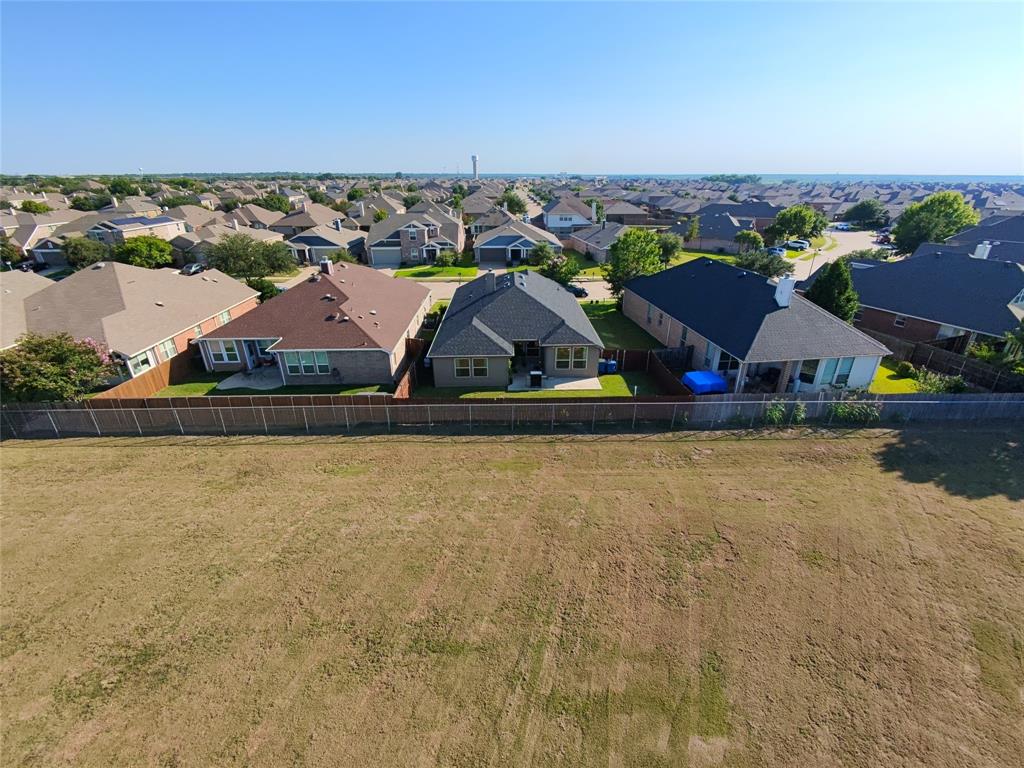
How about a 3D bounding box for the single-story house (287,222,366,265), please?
[{"bbox_3d":[-34.023,-27.359,89.604,12.200,6.200,18.000,0,24,0],"label":"single-story house"}]

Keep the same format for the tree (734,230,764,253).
[{"bbox_3d":[47.970,-28.430,94.550,5.400,4.700,5.400,0,24,0],"label":"tree"}]

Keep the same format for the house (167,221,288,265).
[{"bbox_3d":[-54.623,-28.254,91.395,13.200,6.300,20.000,0,24,0],"label":"house"}]

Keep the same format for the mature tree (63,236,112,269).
[{"bbox_3d":[-70.224,-21.945,78.331,6.200,5.300,6.200,0,24,0],"label":"mature tree"}]

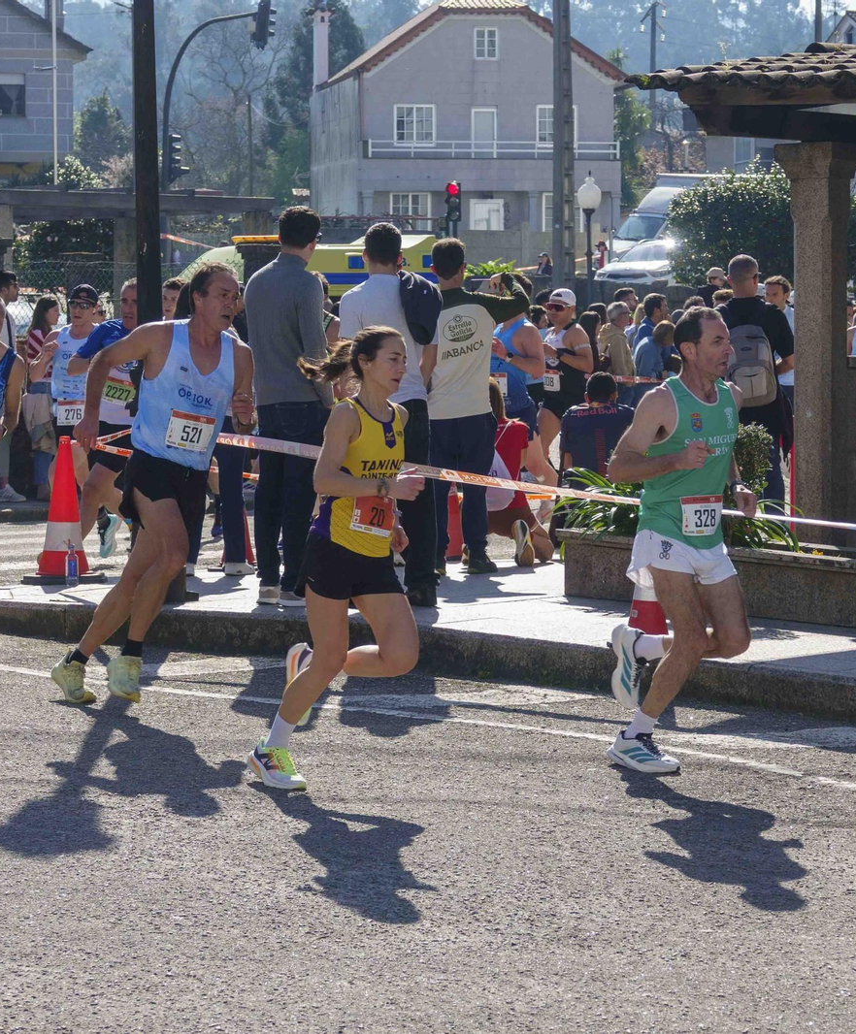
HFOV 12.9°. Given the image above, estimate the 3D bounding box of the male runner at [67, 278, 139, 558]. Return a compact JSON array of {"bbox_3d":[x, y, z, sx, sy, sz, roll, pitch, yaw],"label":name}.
[{"bbox_3d":[-1.724,-0.492,21.100,0.620,1.660,0.720,0,4,3],"label":"male runner"}]

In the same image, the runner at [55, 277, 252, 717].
[{"bbox_3d":[-1.095,-0.132,15.050,0.620,1.740,0.700,-3,5,-36],"label":"runner"}]

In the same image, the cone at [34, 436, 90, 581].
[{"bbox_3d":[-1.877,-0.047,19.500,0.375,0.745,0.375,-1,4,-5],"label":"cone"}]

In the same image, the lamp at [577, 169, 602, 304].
[{"bbox_3d":[2.732,-4.243,64.000,0.410,3.150,0.410,0,4,0],"label":"lamp"}]

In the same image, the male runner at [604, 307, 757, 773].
[{"bbox_3d":[0.907,0.074,13.600,0.600,1.670,0.500,3,5,40],"label":"male runner"}]

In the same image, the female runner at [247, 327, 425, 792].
[{"bbox_3d":[-0.310,0.142,12.850,0.690,1.570,0.470,3,5,36],"label":"female runner"}]

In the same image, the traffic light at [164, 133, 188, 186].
[{"bbox_3d":[-5.241,-7.447,79.000,0.450,1.100,0.320,0,4,0],"label":"traffic light"}]

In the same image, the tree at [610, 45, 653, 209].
[{"bbox_3d":[6.325,-12.334,121.000,2.000,5.500,2.000,0,4,0],"label":"tree"}]

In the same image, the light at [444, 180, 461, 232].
[{"bbox_3d":[0.473,-6.077,74.000,0.300,0.970,0.380,1,4,20],"label":"light"}]

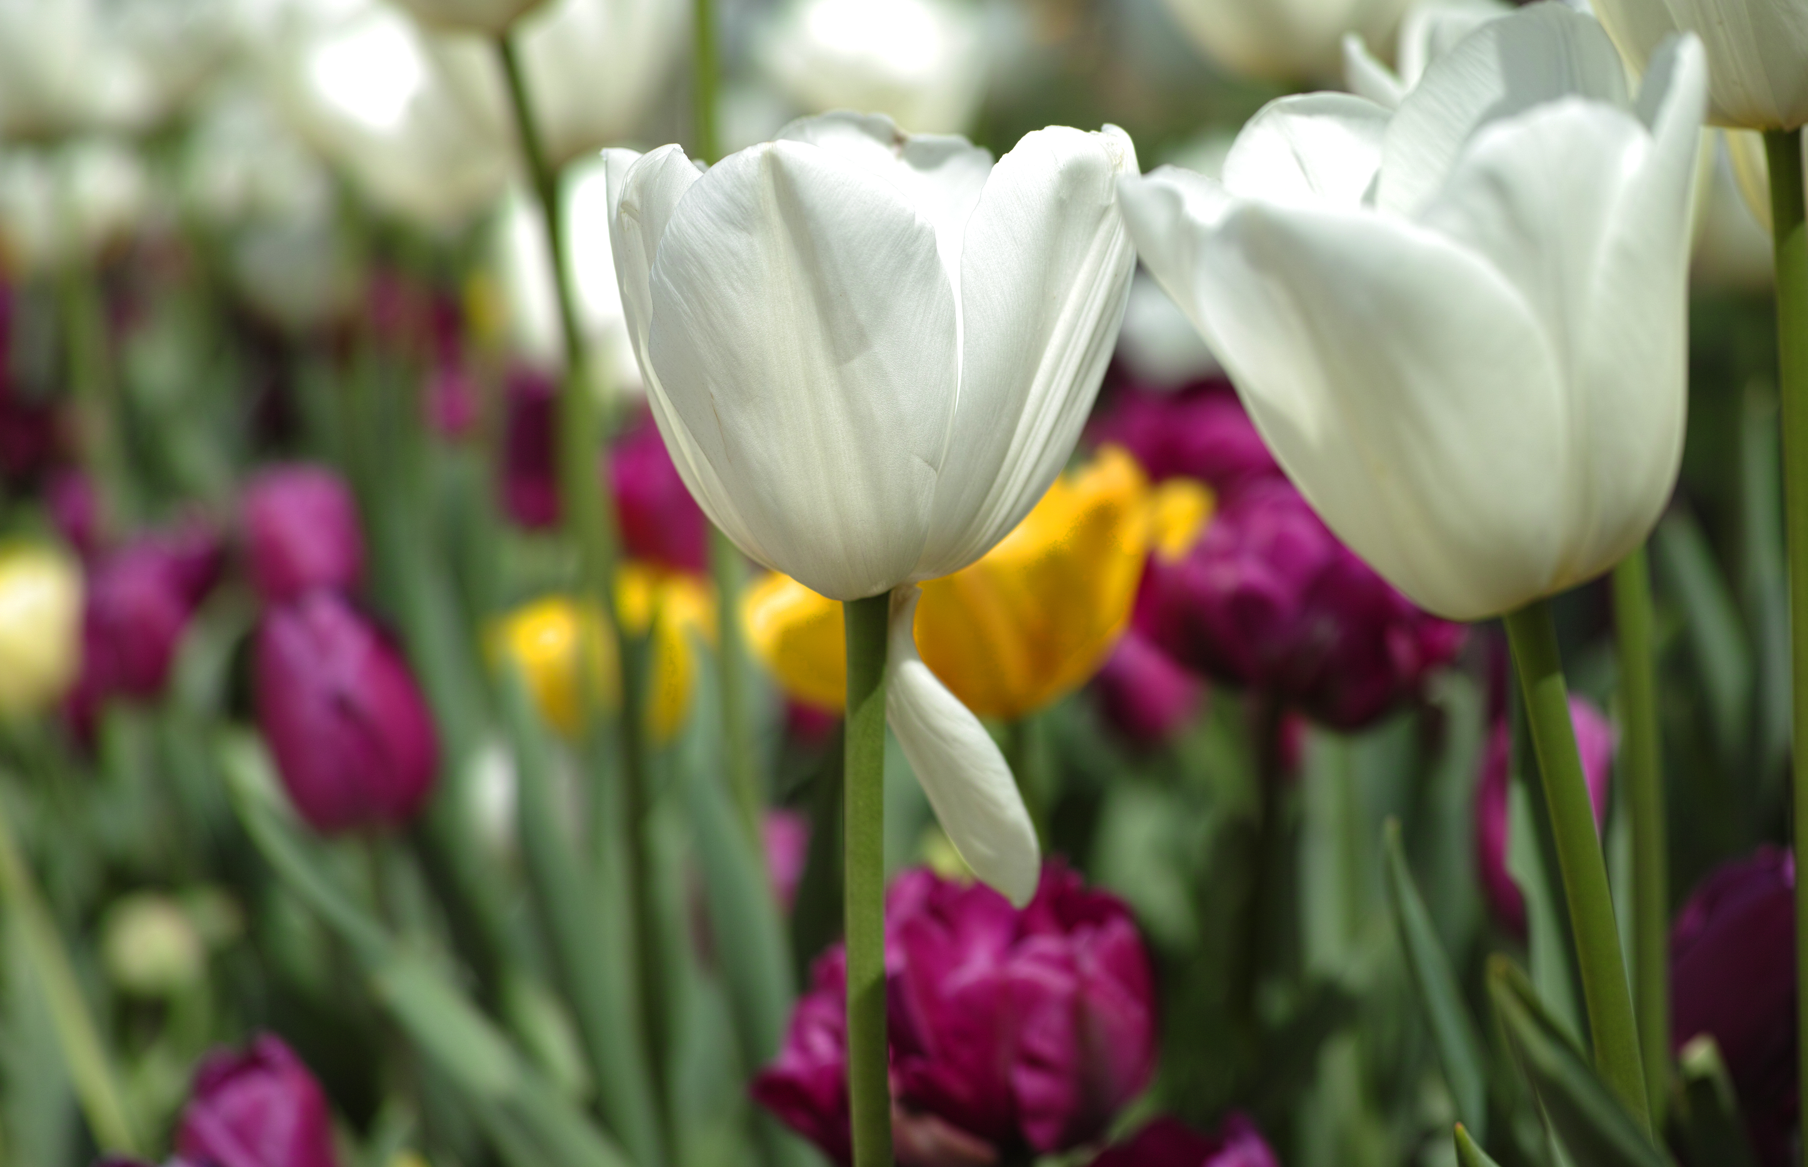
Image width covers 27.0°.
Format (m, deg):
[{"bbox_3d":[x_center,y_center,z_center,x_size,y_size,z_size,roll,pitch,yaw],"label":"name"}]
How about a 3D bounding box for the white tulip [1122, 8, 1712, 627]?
[{"bbox_3d":[0.078,-0.041,0.575,0.090,0.090,0.086,-9,9,0],"label":"white tulip"}]

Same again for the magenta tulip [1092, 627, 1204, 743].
[{"bbox_3d":[0.077,0.028,1.220,0.040,0.050,0.041,-25,8,4],"label":"magenta tulip"}]

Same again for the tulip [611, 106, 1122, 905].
[{"bbox_3d":[-0.005,-0.012,0.570,0.081,0.118,0.076,0,9,0],"label":"tulip"}]

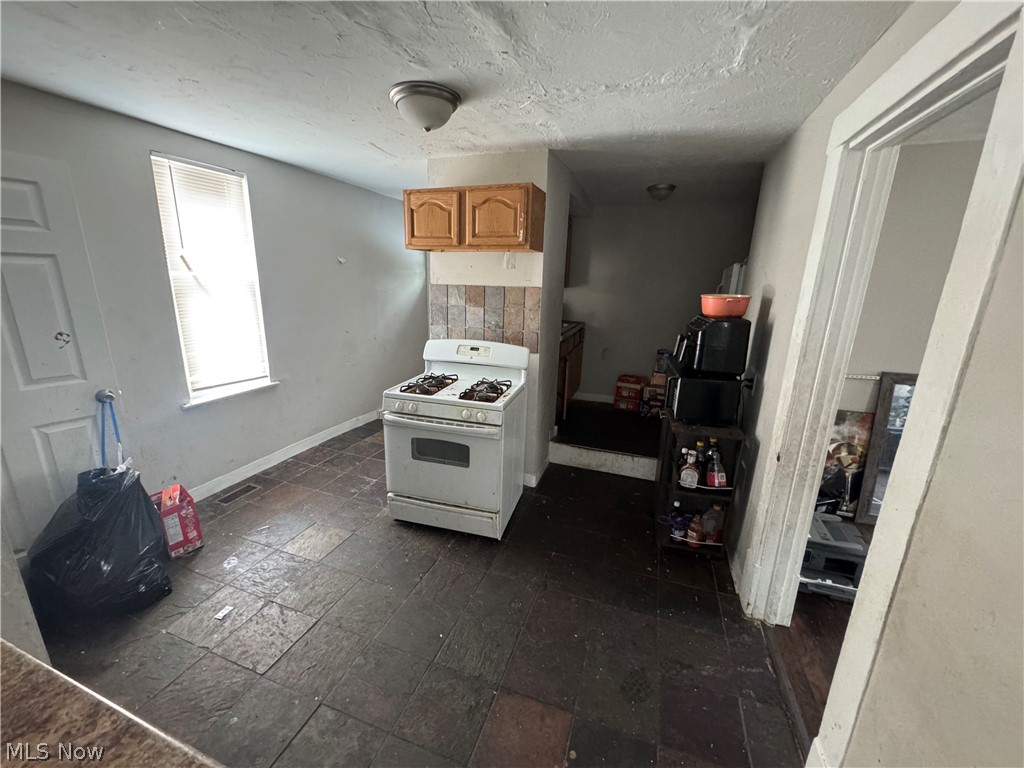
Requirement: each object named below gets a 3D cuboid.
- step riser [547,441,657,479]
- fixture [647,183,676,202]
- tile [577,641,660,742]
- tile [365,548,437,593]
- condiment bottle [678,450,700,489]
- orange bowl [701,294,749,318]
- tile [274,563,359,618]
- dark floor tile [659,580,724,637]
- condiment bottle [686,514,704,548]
[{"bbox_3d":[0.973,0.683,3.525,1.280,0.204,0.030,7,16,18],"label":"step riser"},{"bbox_3d":[1.263,-1.621,3.519,0.245,0.122,0.245,7,16,18],"label":"fixture"},{"bbox_3d":[0.438,1.242,1.690,0.300,0.013,0.300,6,15,18],"label":"tile"},{"bbox_3d":[-0.624,1.049,2.366,0.302,0.010,0.302,7,16,18],"label":"tile"},{"bbox_3d":[1.072,0.502,2.477,0.110,0.235,0.080,8,15,23],"label":"condiment bottle"},{"bbox_3d":[1.243,-0.453,2.428,0.262,0.125,0.260,7,15,18],"label":"orange bowl"},{"bbox_3d":[-1.013,1.081,2.165,0.300,0.013,0.300,6,15,18],"label":"tile"},{"bbox_3d":[0.925,1.156,2.154,0.303,0.010,0.303,7,15,18],"label":"dark floor tile"},{"bbox_3d":[1.122,0.880,2.519,0.082,0.220,0.070,14,19,37],"label":"condiment bottle"}]

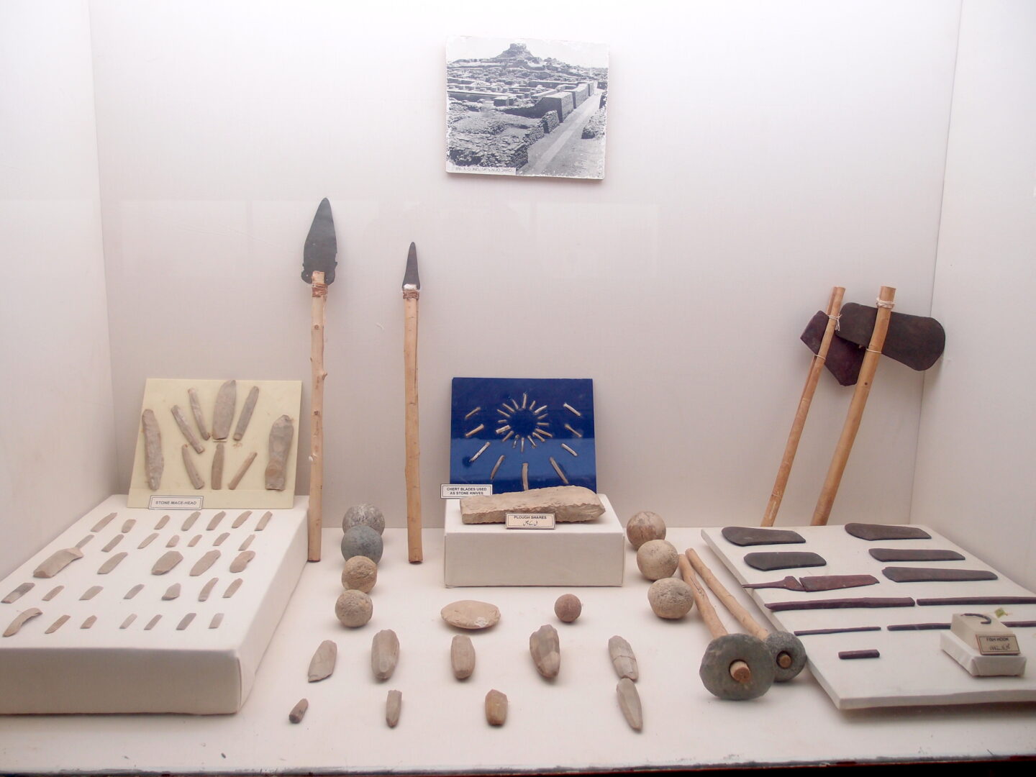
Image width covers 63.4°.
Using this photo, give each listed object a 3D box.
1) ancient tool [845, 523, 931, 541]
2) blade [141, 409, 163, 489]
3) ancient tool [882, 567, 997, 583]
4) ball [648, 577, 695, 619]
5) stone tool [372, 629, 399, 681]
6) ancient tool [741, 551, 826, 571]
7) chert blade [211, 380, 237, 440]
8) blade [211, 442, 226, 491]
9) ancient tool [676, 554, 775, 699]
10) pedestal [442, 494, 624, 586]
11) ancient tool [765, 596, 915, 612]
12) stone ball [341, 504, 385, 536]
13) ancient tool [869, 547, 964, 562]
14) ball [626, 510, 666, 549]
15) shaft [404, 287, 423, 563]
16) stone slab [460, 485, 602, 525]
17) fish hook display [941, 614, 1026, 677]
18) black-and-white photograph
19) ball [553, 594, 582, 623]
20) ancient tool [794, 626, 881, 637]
[{"bbox_3d":[0.692,0.271,1.563,0.145,0.009,0.086,2,10,4],"label":"ancient tool"},{"bbox_3d":[-0.641,0.106,1.475,0.030,0.157,0.012,-14,-25,-9],"label":"blade"},{"bbox_3d":[0.689,0.304,1.373,0.184,0.009,0.057,0,10,-6],"label":"ancient tool"},{"bbox_3d":[0.215,0.294,1.177,0.064,0.059,0.062,1,10,0],"label":"ball"},{"bbox_3d":[-0.174,0.346,1.098,0.036,0.031,0.112,0,10,-7],"label":"stone tool"},{"bbox_3d":[0.427,0.274,1.332,0.123,0.006,0.057,-1,10,-9],"label":"ancient tool"},{"bbox_3d":[-0.574,0.040,1.634,0.039,0.122,0.011,7,-20,-2],"label":"chert blade"},{"bbox_3d":[-0.571,0.148,1.598,0.021,0.089,0.007,0,-20,-5],"label":"blade"},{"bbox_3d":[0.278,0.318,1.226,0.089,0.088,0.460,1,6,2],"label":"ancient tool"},{"bbox_3d":[0.022,0.278,1.550,0.305,0.098,0.213,0,10,-4],"label":"pedestal"},{"bbox_3d":[0.519,0.346,1.352,0.247,0.011,0.015,0,10,-7],"label":"ancient tool"},{"bbox_3d":[-0.279,0.247,1.519,0.076,0.076,0.076,0,10,-5],"label":"stone ball"},{"bbox_3d":[0.650,0.271,1.369,0.147,0.006,0.042,0,10,-5],"label":"ancient tool"},{"bbox_3d":[0.232,0.259,1.518,0.071,0.071,0.071,1,10,0],"label":"ball"},{"bbox_3d":[-0.198,0.063,1.593,0.028,0.519,0.027,-1,-6,-4],"label":"shaft"},{"bbox_3d":[0.022,0.188,1.357,0.230,0.032,0.100,0,10,-3],"label":"stone slab"},{"bbox_3d":[0.649,0.358,1.174,0.075,0.053,0.080,0,10,-4],"label":"fish hook display"},{"bbox_3d":[0.017,-0.535,1.605,0.308,0.250,0.012,0,10,-4],"label":"black-and-white photograph"},{"bbox_3d":[0.078,0.346,1.320,0.045,0.044,0.045,1,10,0],"label":"ball"},{"bbox_3d":[0.417,0.316,1.089,0.119,0.004,0.005,-1,10,-9],"label":"ancient tool"}]

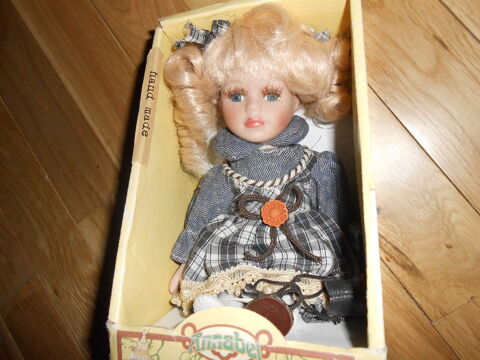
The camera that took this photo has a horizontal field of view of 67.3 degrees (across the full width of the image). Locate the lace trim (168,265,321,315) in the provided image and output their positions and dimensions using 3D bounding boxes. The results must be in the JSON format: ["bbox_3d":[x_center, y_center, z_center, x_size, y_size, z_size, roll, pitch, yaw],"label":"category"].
[{"bbox_3d":[0.007,0.074,0.250,0.102,0.050,0.031,-4,85,11],"label":"lace trim"}]

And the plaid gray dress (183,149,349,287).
[{"bbox_3d":[0.021,0.025,0.272,0.106,0.075,0.092,-4,85,11],"label":"plaid gray dress"}]

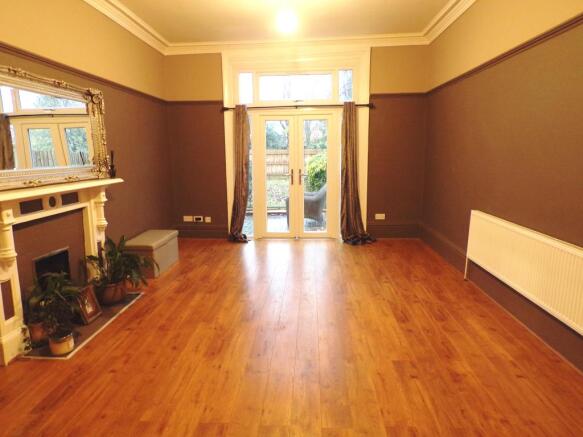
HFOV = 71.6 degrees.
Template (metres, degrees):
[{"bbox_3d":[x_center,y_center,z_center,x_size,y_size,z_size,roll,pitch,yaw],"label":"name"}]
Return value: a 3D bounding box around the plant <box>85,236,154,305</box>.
[{"bbox_3d":[-1.612,0.493,3.832,0.591,0.624,0.520,0,10,2],"label":"plant"}]

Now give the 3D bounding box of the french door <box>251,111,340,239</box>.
[{"bbox_3d":[0.071,-0.663,6.353,1.422,2.000,0.080,0,10,2],"label":"french door"}]

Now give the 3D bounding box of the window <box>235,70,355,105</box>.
[{"bbox_3d":[0.056,-1.995,6.118,1.723,0.522,0.080,0,10,2],"label":"window"}]

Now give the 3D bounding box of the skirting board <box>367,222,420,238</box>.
[{"bbox_3d":[1.633,0.208,6.415,0.853,0.240,0.025,0,10,2],"label":"skirting board"}]

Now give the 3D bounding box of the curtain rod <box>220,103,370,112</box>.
[{"bbox_3d":[0.080,-1.674,6.072,2.313,0.074,0.100,0,10,2],"label":"curtain rod"}]

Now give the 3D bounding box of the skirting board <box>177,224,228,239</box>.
[{"bbox_3d":[-1.471,0.210,6.551,0.869,0.235,0.025,0,10,2],"label":"skirting board"}]

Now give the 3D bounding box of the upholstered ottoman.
[{"bbox_3d":[-1.734,0.427,4.992,0.464,0.352,0.913,0,10,2],"label":"upholstered ottoman"}]

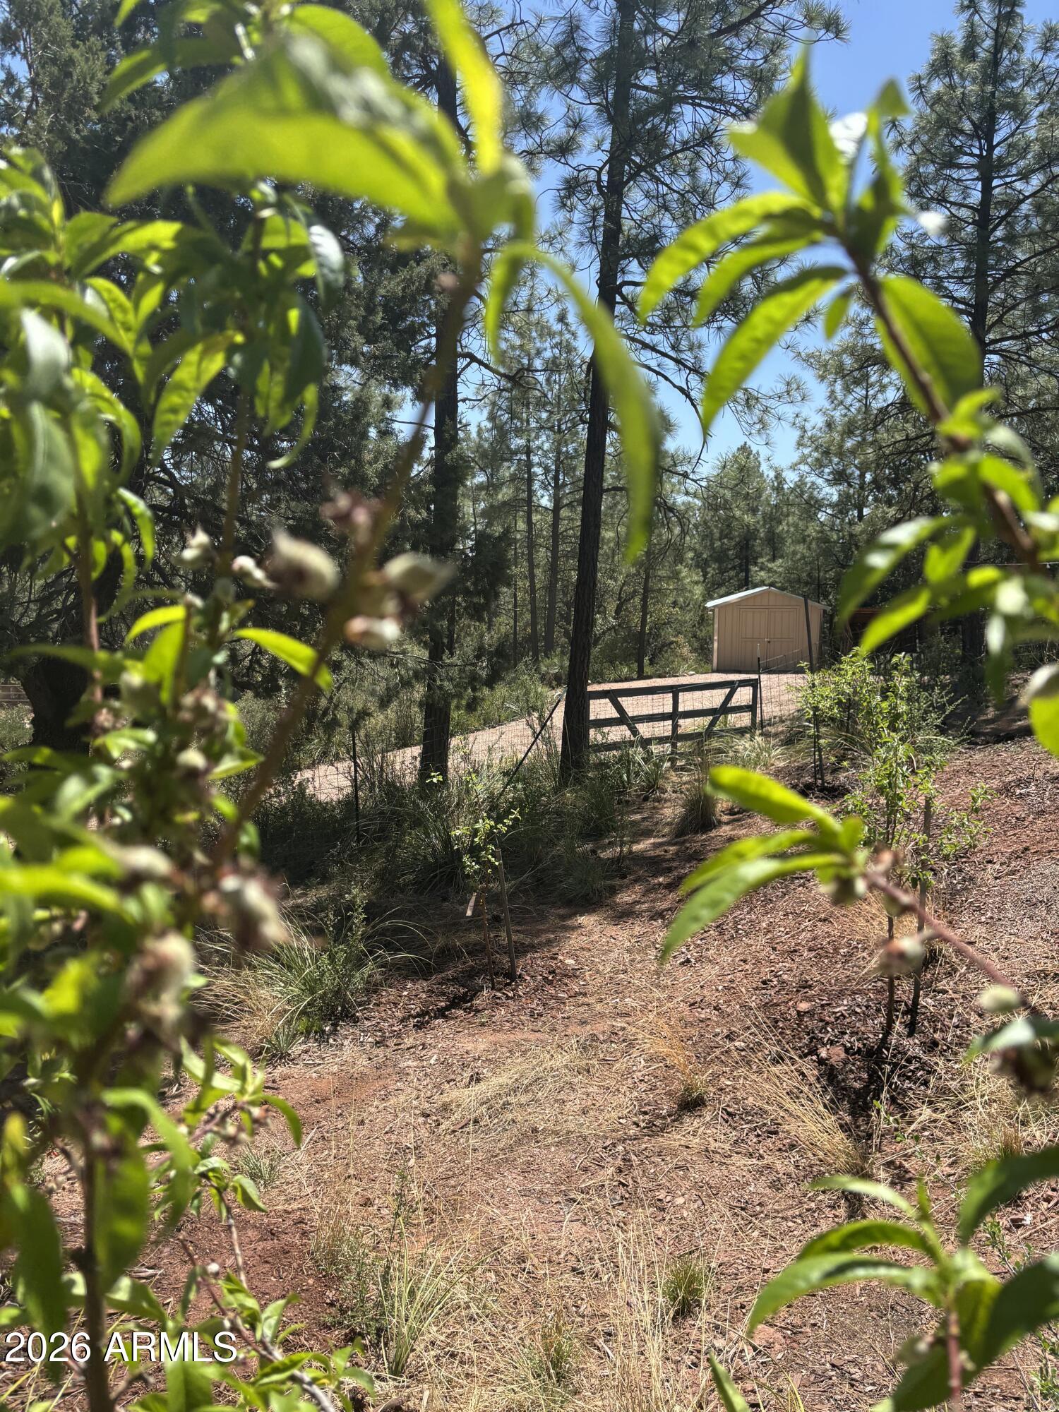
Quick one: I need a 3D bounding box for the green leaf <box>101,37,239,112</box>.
[{"bbox_3d":[-0.186,-0.328,0.550,0.080,0.019,0.021,-25,0,0],"label":"green leaf"}]

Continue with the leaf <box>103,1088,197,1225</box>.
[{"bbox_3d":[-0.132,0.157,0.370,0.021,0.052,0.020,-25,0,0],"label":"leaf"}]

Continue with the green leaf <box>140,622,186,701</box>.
[{"bbox_3d":[-0.172,-0.021,0.500,0.016,0.040,0.015,22,0,0],"label":"green leaf"}]

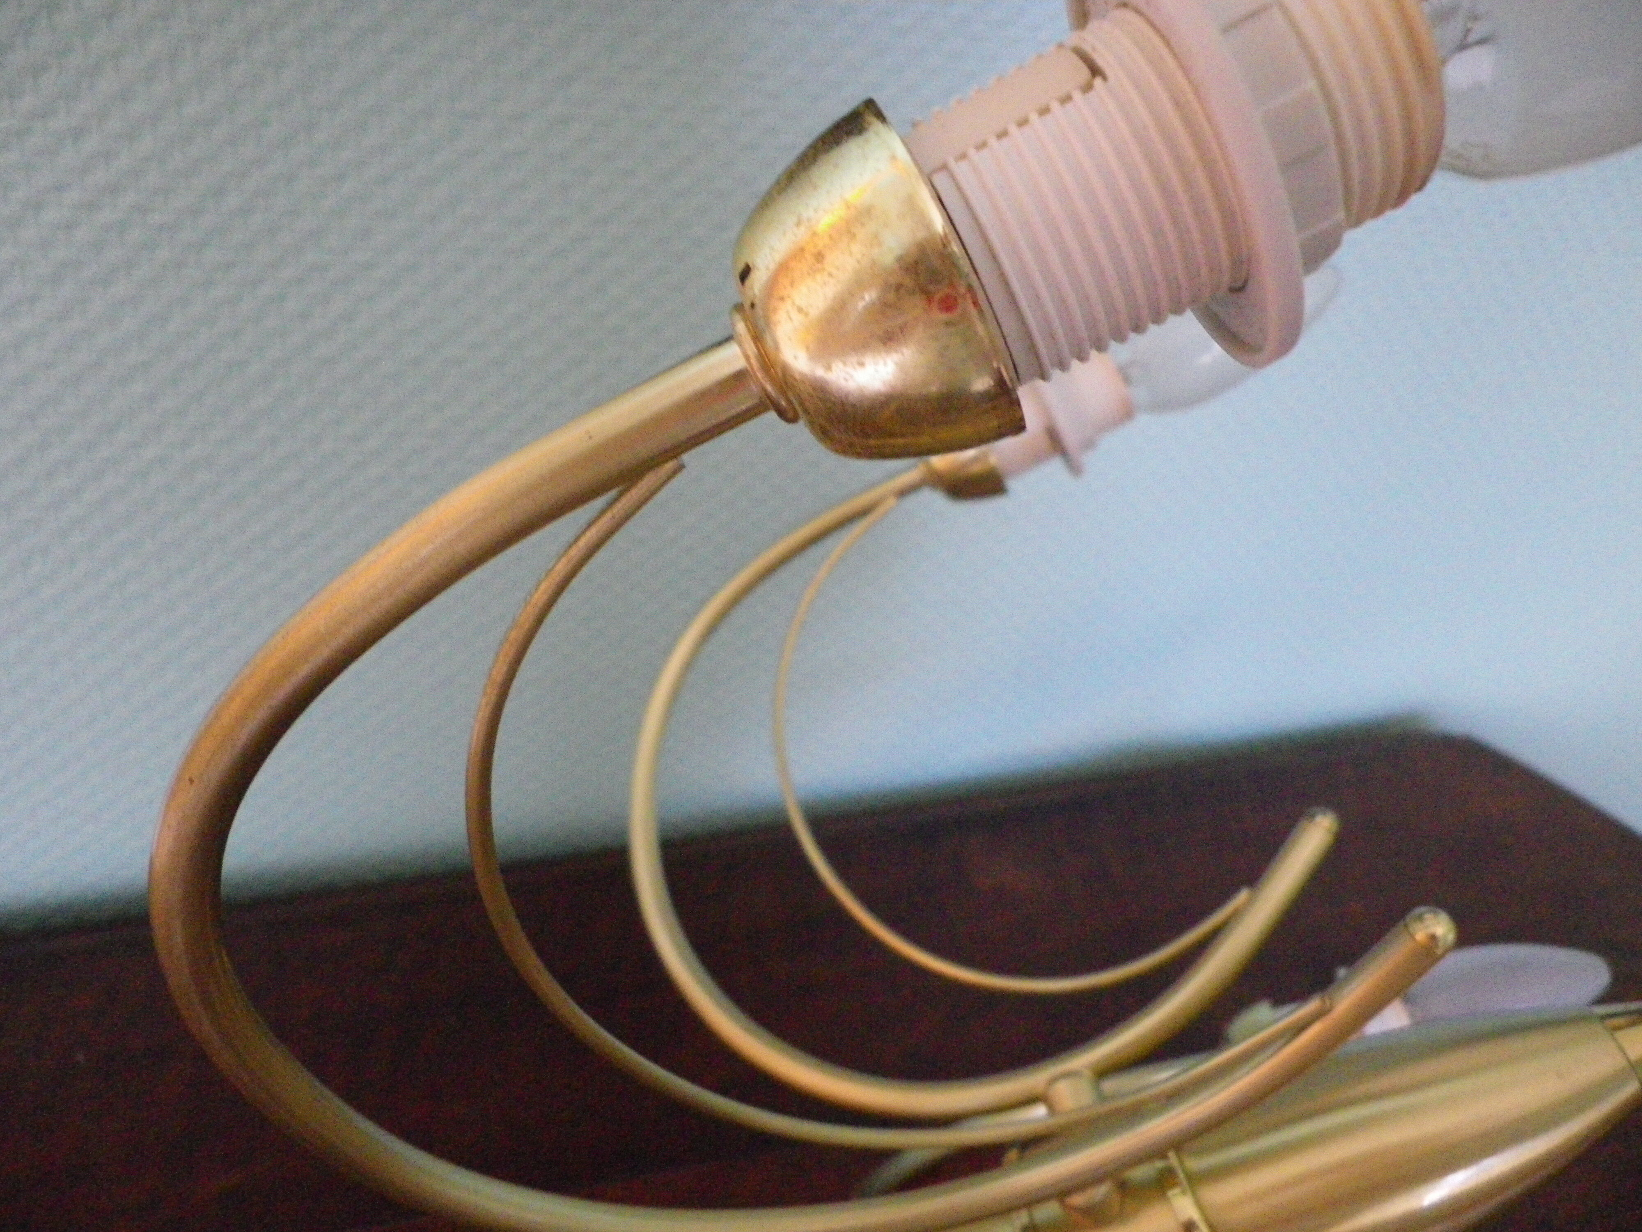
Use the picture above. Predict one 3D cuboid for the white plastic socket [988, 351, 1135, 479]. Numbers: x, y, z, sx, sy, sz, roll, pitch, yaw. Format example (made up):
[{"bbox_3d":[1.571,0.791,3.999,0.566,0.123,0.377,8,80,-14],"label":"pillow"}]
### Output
[{"bbox_3d":[0.071,-0.064,0.419,0.049,0.043,0.043,-25,0,5],"label":"white plastic socket"}]

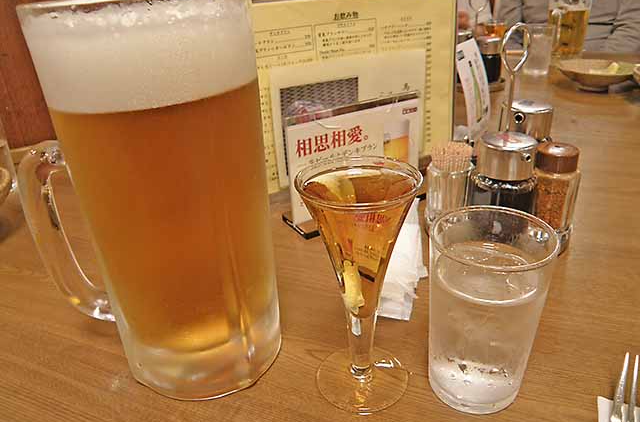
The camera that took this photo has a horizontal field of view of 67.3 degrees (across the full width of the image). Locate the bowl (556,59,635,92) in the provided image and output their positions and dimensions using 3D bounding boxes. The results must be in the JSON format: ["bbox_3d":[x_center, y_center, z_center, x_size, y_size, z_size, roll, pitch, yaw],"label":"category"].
[{"bbox_3d":[0.492,-0.238,0.861,0.123,0.040,0.123,-3,28,0],"label":"bowl"}]

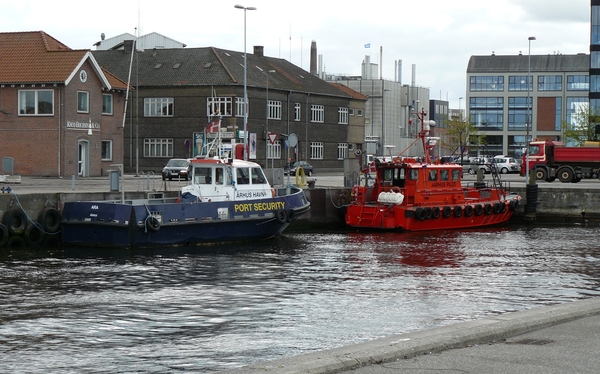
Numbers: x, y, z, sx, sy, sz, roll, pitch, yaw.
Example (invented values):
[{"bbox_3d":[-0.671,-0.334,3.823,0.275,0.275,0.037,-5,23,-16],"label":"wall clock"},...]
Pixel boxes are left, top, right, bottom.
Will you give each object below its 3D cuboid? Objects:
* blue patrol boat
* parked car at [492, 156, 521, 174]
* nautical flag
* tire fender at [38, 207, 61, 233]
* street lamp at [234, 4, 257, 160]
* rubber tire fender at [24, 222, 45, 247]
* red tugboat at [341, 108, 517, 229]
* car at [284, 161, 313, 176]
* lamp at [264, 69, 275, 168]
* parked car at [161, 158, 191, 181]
[{"bbox_3d":[-3.877,-0.272,59.110,4.500,5.200,13.200,2,2,41],"label":"blue patrol boat"},{"bbox_3d":[20.504,-2.160,136.482,4.200,1.600,1.770,2,2,38],"label":"parked car"},{"bbox_3d":[-3.881,-2.679,59.400,0.620,0.550,0.120,0,1,-6],"label":"nautical flag"},{"bbox_3d":[-10.490,1.397,56.000,0.280,1.020,1.020,2,2,38],"label":"tire fender"},{"bbox_3d":[-3.018,-5.064,73.904,1.400,10.000,0.350,0,2,-32],"label":"street lamp"},{"bbox_3d":[-10.969,1.956,55.200,0.280,1.000,1.000,2,2,38],"label":"rubber tire fender"},{"bbox_3d":[8.460,-1.007,72.994,12.500,6.200,4.500,-1,2,-45],"label":"red tugboat"},{"bbox_3d":[0.000,-1.767,116.490,1.700,1.420,4.200,1,1,27],"label":"car"},{"bbox_3d":[-2.284,-4.750,100.918,0.900,8.150,0.300,1,1,26],"label":"lamp"},{"bbox_3d":[-8.295,-1.207,90.598,1.700,1.420,4.250,1,1,3],"label":"parked car"}]

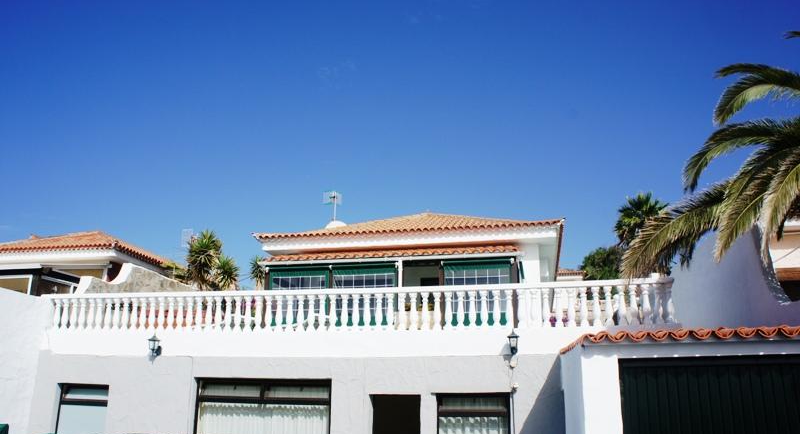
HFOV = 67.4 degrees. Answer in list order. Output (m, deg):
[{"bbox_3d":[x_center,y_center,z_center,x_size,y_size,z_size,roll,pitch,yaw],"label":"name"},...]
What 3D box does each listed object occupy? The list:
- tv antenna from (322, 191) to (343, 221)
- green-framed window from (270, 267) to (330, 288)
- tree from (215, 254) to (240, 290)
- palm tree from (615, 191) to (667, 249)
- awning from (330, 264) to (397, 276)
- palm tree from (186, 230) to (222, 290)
[{"bbox_3d":[-2.163,-0.354,19.389,0.620,0.980,0.550,-8,-15,30],"label":"tv antenna"},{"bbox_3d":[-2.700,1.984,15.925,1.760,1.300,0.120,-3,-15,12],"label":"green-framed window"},{"bbox_3d":[-4.978,1.881,17.107,0.713,1.700,0.713,-3,-13,13],"label":"tree"},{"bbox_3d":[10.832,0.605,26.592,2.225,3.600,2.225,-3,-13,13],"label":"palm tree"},{"bbox_3d":[-0.975,1.345,15.591,1.719,0.329,0.350,-3,-13,13],"label":"awning"},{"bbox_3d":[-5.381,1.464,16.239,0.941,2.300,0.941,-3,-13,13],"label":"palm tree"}]

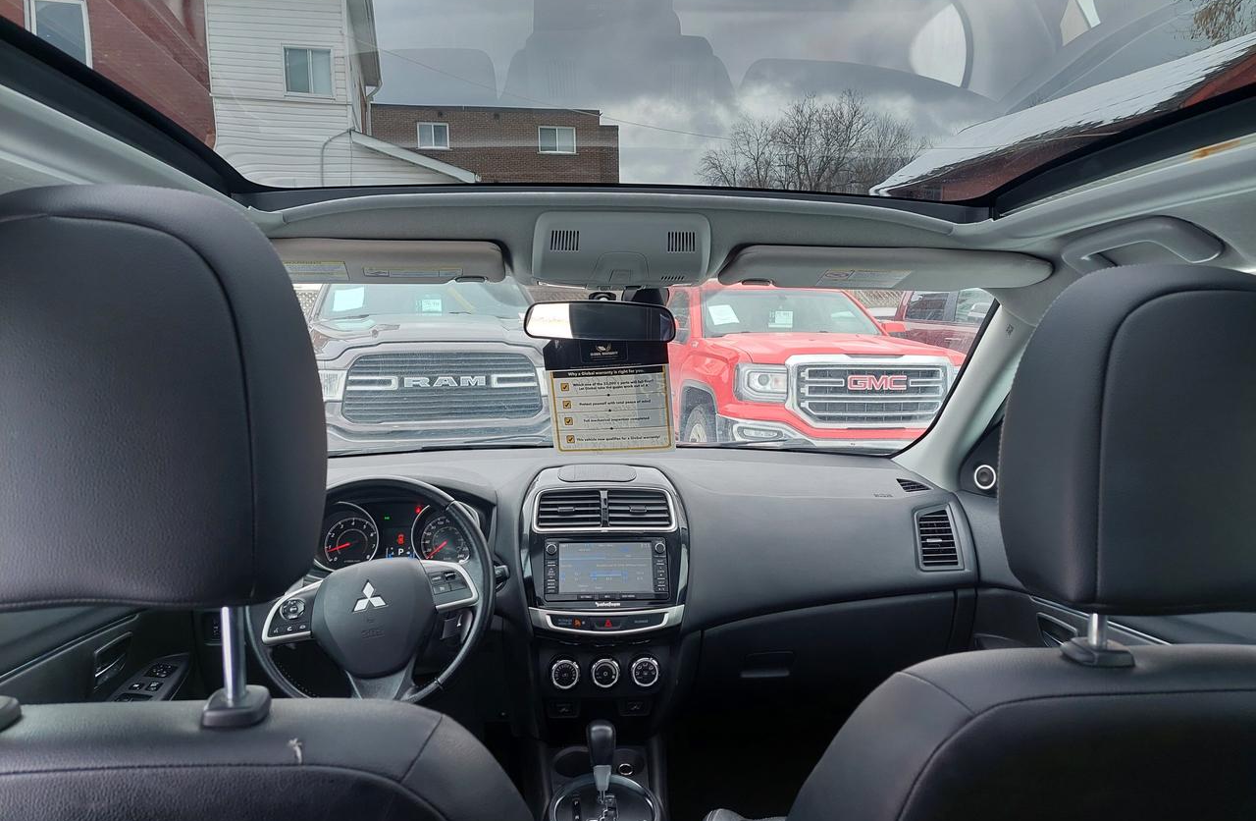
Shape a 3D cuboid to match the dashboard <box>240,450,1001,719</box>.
[{"bbox_3d":[-0.047,0.275,1.622,1.390,0.410,0.470,-1,4,-4],"label":"dashboard"}]

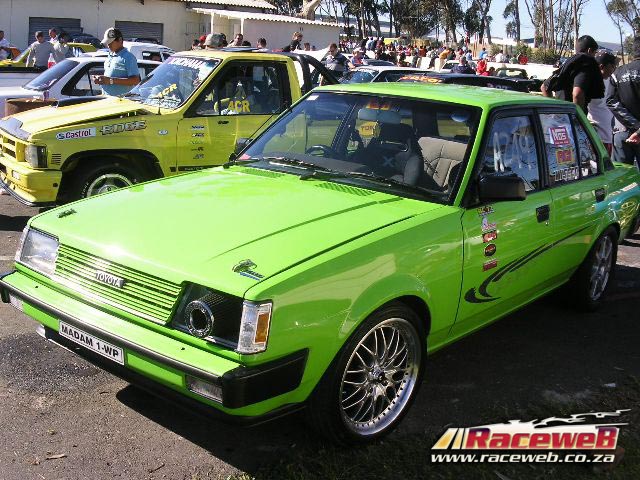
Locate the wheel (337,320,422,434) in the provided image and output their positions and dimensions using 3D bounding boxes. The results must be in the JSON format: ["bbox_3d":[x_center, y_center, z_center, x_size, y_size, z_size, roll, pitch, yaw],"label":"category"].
[{"bbox_3d":[0.182,0.506,2.735,0.457,0.457,0.180,-11,19,-44],"label":"wheel"}]

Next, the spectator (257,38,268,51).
[{"bbox_3d":[-1.424,-4.032,17.212,0.320,1.740,0.500,4,14,8],"label":"spectator"}]

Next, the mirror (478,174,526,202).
[{"bbox_3d":[0.807,-0.225,3.107,0.205,0.110,0.090,14,17,38],"label":"mirror"}]

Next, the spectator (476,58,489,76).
[{"bbox_3d":[4.106,-3.850,18.201,0.480,1.650,0.320,-8,18,-37],"label":"spectator"}]

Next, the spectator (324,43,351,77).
[{"bbox_3d":[0.293,-3.576,16.012,0.360,1.740,0.550,-11,19,-43],"label":"spectator"}]

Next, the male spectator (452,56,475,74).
[{"bbox_3d":[3.529,-3.720,17.710,0.520,1.730,0.320,-8,18,-37],"label":"male spectator"}]

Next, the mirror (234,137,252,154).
[{"bbox_3d":[-0.422,-0.525,4.090,0.205,0.110,0.090,14,17,38],"label":"mirror"}]

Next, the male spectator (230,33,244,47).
[{"bbox_3d":[-2.121,-4.434,18.212,0.320,1.740,0.500,-6,16,-29],"label":"male spectator"}]

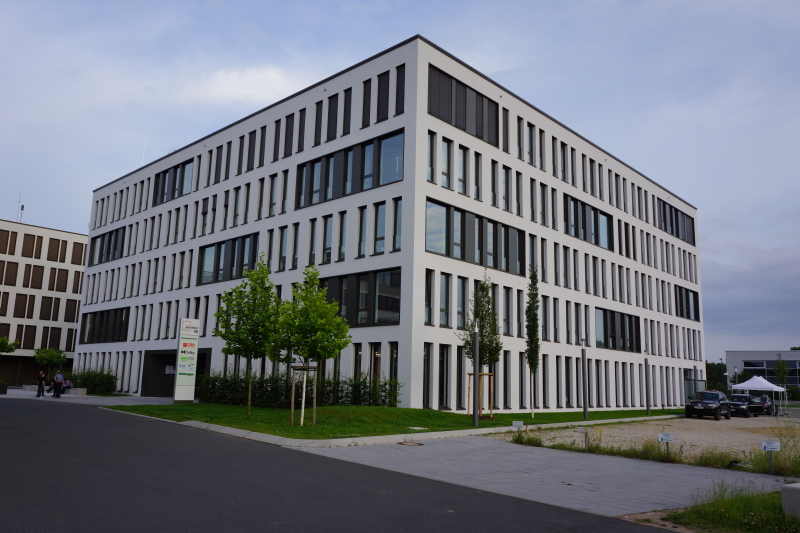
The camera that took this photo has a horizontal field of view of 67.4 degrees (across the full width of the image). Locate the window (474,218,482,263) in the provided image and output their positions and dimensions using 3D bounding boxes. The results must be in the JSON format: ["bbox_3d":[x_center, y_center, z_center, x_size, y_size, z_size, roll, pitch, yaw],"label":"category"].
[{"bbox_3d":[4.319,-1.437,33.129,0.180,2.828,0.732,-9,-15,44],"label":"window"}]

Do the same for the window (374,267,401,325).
[{"bbox_3d":[-0.555,1.525,29.566,1.790,2.800,0.200,-8,-15,42],"label":"window"}]

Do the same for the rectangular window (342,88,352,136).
[{"bbox_3d":[-2.942,-8.724,33.838,0.641,2.806,0.150,-8,-15,42],"label":"rectangular window"}]

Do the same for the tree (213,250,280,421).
[{"bbox_3d":[-6.284,2.838,25.264,2.900,6.843,2.900,4,-11,-13],"label":"tree"}]

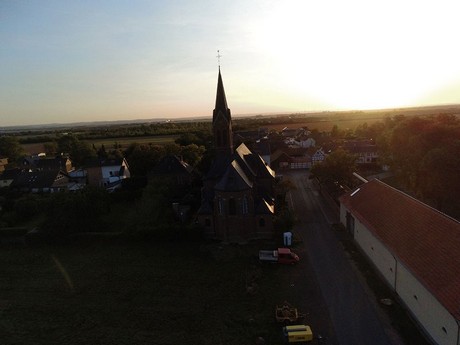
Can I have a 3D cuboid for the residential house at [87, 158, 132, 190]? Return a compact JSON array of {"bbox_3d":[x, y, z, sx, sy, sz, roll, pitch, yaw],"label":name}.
[{"bbox_3d":[-36.460,0.180,88.320,10.500,8.600,8.200,-2,11,6],"label":"residential house"}]

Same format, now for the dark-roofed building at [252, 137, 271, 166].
[{"bbox_3d":[10.800,-5.700,101.840,7.000,9.500,8.500,-1,11,7],"label":"dark-roofed building"}]

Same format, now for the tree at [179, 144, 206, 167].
[{"bbox_3d":[-13.270,-5.110,106.240,8.500,10.000,8.000,-3,11,0],"label":"tree"}]

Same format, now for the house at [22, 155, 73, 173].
[{"bbox_3d":[-62.870,-1.130,101.600,13.500,8.600,8.500,-1,11,8],"label":"house"}]

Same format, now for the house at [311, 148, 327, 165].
[{"bbox_3d":[30.420,-5.460,104.130,5.500,7.400,8.500,-3,11,0],"label":"house"}]

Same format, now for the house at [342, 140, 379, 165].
[{"bbox_3d":[46.240,-6.900,103.970,11.000,8.800,9.000,-3,11,0],"label":"house"}]

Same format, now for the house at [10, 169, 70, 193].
[{"bbox_3d":[-53.030,2.830,82.130,12.000,7.300,8.000,-1,11,10],"label":"house"}]

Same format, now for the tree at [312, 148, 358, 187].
[{"bbox_3d":[27.680,-1.440,78.460,10.500,9.500,10.000,-3,11,0],"label":"tree"}]

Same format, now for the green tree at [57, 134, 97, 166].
[{"bbox_3d":[-63.810,-8.390,123.590,13.500,14.600,12.500,-3,11,0],"label":"green tree"}]

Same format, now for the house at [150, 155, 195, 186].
[{"bbox_3d":[-17.050,-0.700,87.800,11.000,8.700,10.000,-3,11,0],"label":"house"}]

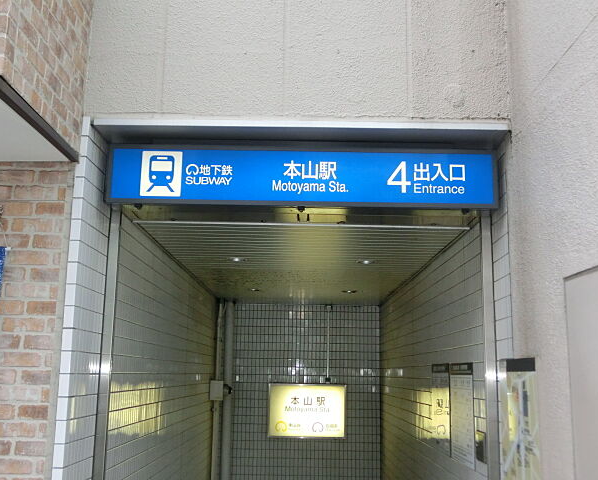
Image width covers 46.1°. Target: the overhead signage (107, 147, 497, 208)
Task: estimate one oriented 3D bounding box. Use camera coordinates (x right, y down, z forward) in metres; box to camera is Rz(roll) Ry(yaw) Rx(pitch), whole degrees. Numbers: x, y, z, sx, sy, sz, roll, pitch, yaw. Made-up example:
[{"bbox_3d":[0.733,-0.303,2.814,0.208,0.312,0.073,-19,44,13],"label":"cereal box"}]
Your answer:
[{"bbox_3d":[0.019,-0.312,3.674,1.995,0.311,0.130,1,-11,0],"label":"overhead signage"}]

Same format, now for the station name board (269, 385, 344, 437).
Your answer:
[{"bbox_3d":[0.105,2.108,8.694,0.962,0.650,0.110,1,-11,0],"label":"station name board"}]

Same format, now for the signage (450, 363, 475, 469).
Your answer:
[{"bbox_3d":[0.987,1.065,4.326,0.030,0.605,0.615,1,-11,0],"label":"signage"}]

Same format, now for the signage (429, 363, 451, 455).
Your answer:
[{"bbox_3d":[0.990,1.191,4.987,0.030,0.605,0.610,1,-11,0],"label":"signage"}]

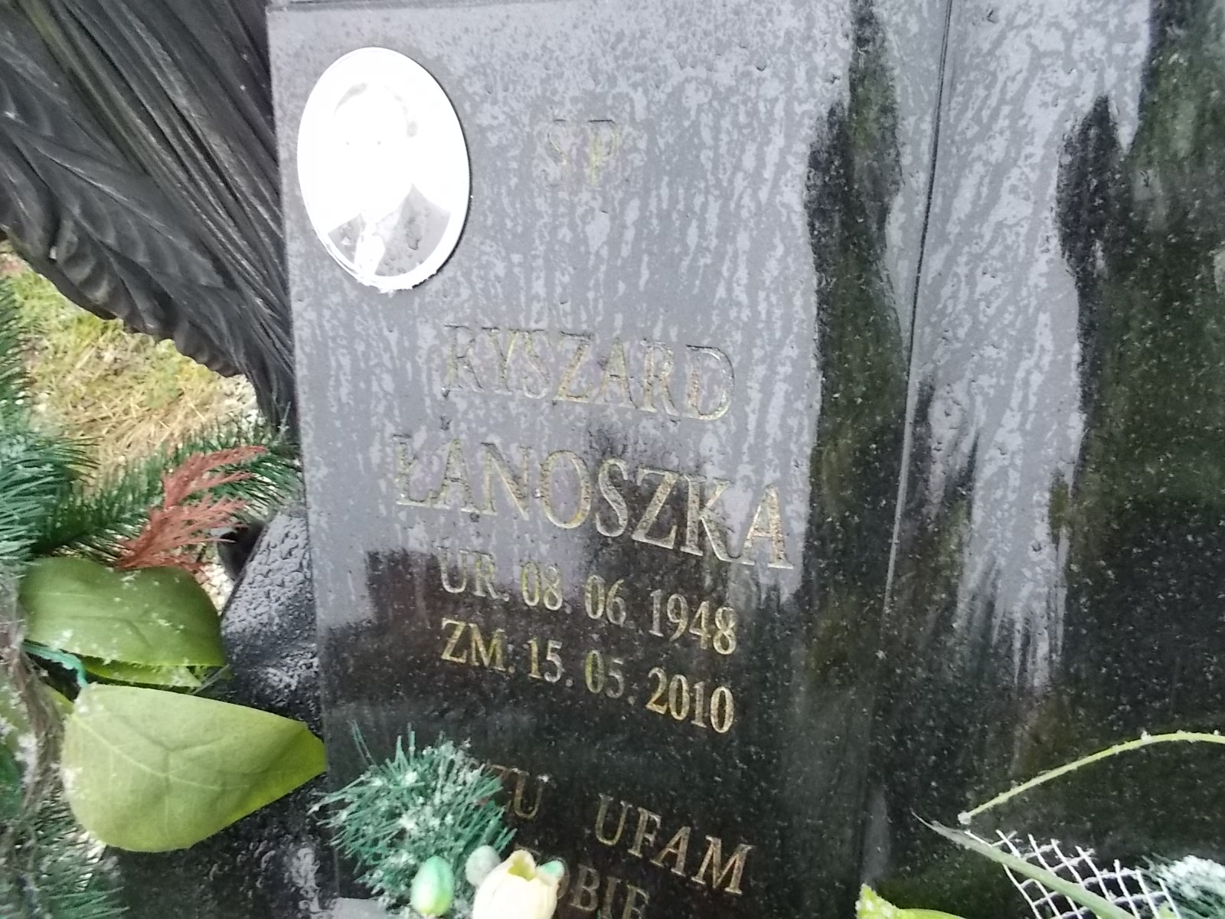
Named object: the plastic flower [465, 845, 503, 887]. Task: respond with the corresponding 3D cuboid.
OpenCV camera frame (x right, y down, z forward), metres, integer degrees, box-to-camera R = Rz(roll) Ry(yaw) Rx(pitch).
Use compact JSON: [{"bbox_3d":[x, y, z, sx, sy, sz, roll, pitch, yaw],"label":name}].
[{"bbox_3d":[-0.077,0.248,0.560,0.024,0.030,0.024,1,21,0],"label":"plastic flower"}]

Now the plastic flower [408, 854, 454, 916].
[{"bbox_3d":[-0.106,0.250,0.540,0.026,0.036,0.026,1,21,0],"label":"plastic flower"}]

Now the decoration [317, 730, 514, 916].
[{"bbox_3d":[-0.120,0.230,0.570,0.120,0.130,0.115,7,21,15],"label":"decoration"}]

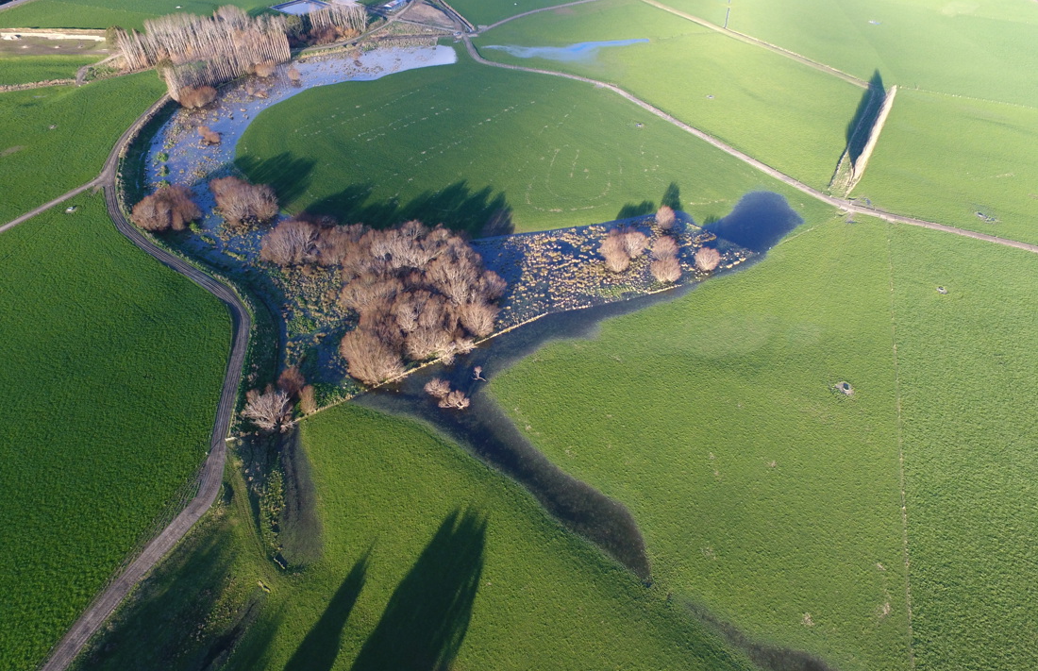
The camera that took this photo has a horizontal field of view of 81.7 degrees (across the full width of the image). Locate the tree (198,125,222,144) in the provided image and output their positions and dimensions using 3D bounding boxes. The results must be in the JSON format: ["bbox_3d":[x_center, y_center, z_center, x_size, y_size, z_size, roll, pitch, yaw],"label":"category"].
[{"bbox_3d":[-134.110,-87.120,259.780,8.700,6.800,7.800,-22,49,-20],"label":"tree"}]

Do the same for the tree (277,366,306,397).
[{"bbox_3d":[-60.520,12.420,160.490,6.300,9.300,6.300,-23,50,-21],"label":"tree"}]

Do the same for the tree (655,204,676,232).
[{"bbox_3d":[52.420,-41.950,214.580,6.600,9.000,6.600,12,47,11],"label":"tree"}]

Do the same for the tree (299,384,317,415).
[{"bbox_3d":[-54.730,16.680,156.190,4.200,9.500,4.200,-22,50,-21],"label":"tree"}]

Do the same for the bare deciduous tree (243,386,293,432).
[{"bbox_3d":[-63.820,19.140,152.690,11.300,11.000,11.000,0,45,0],"label":"bare deciduous tree"}]

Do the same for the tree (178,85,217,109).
[{"bbox_3d":[-151.570,-112.820,283.220,16.500,9.300,11.500,-21,49,-20],"label":"tree"}]

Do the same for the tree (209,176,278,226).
[{"bbox_3d":[-99.560,-48.200,217.670,21.300,12.500,18.500,-21,49,-20],"label":"tree"}]

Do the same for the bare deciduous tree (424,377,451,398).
[{"bbox_3d":[-22.080,14.150,162.250,7.000,4.600,6.200,-9,46,-9],"label":"bare deciduous tree"}]

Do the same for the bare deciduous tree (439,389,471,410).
[{"bbox_3d":[-17.180,16.970,159.490,7.800,4.600,6.000,-7,46,-7],"label":"bare deciduous tree"}]

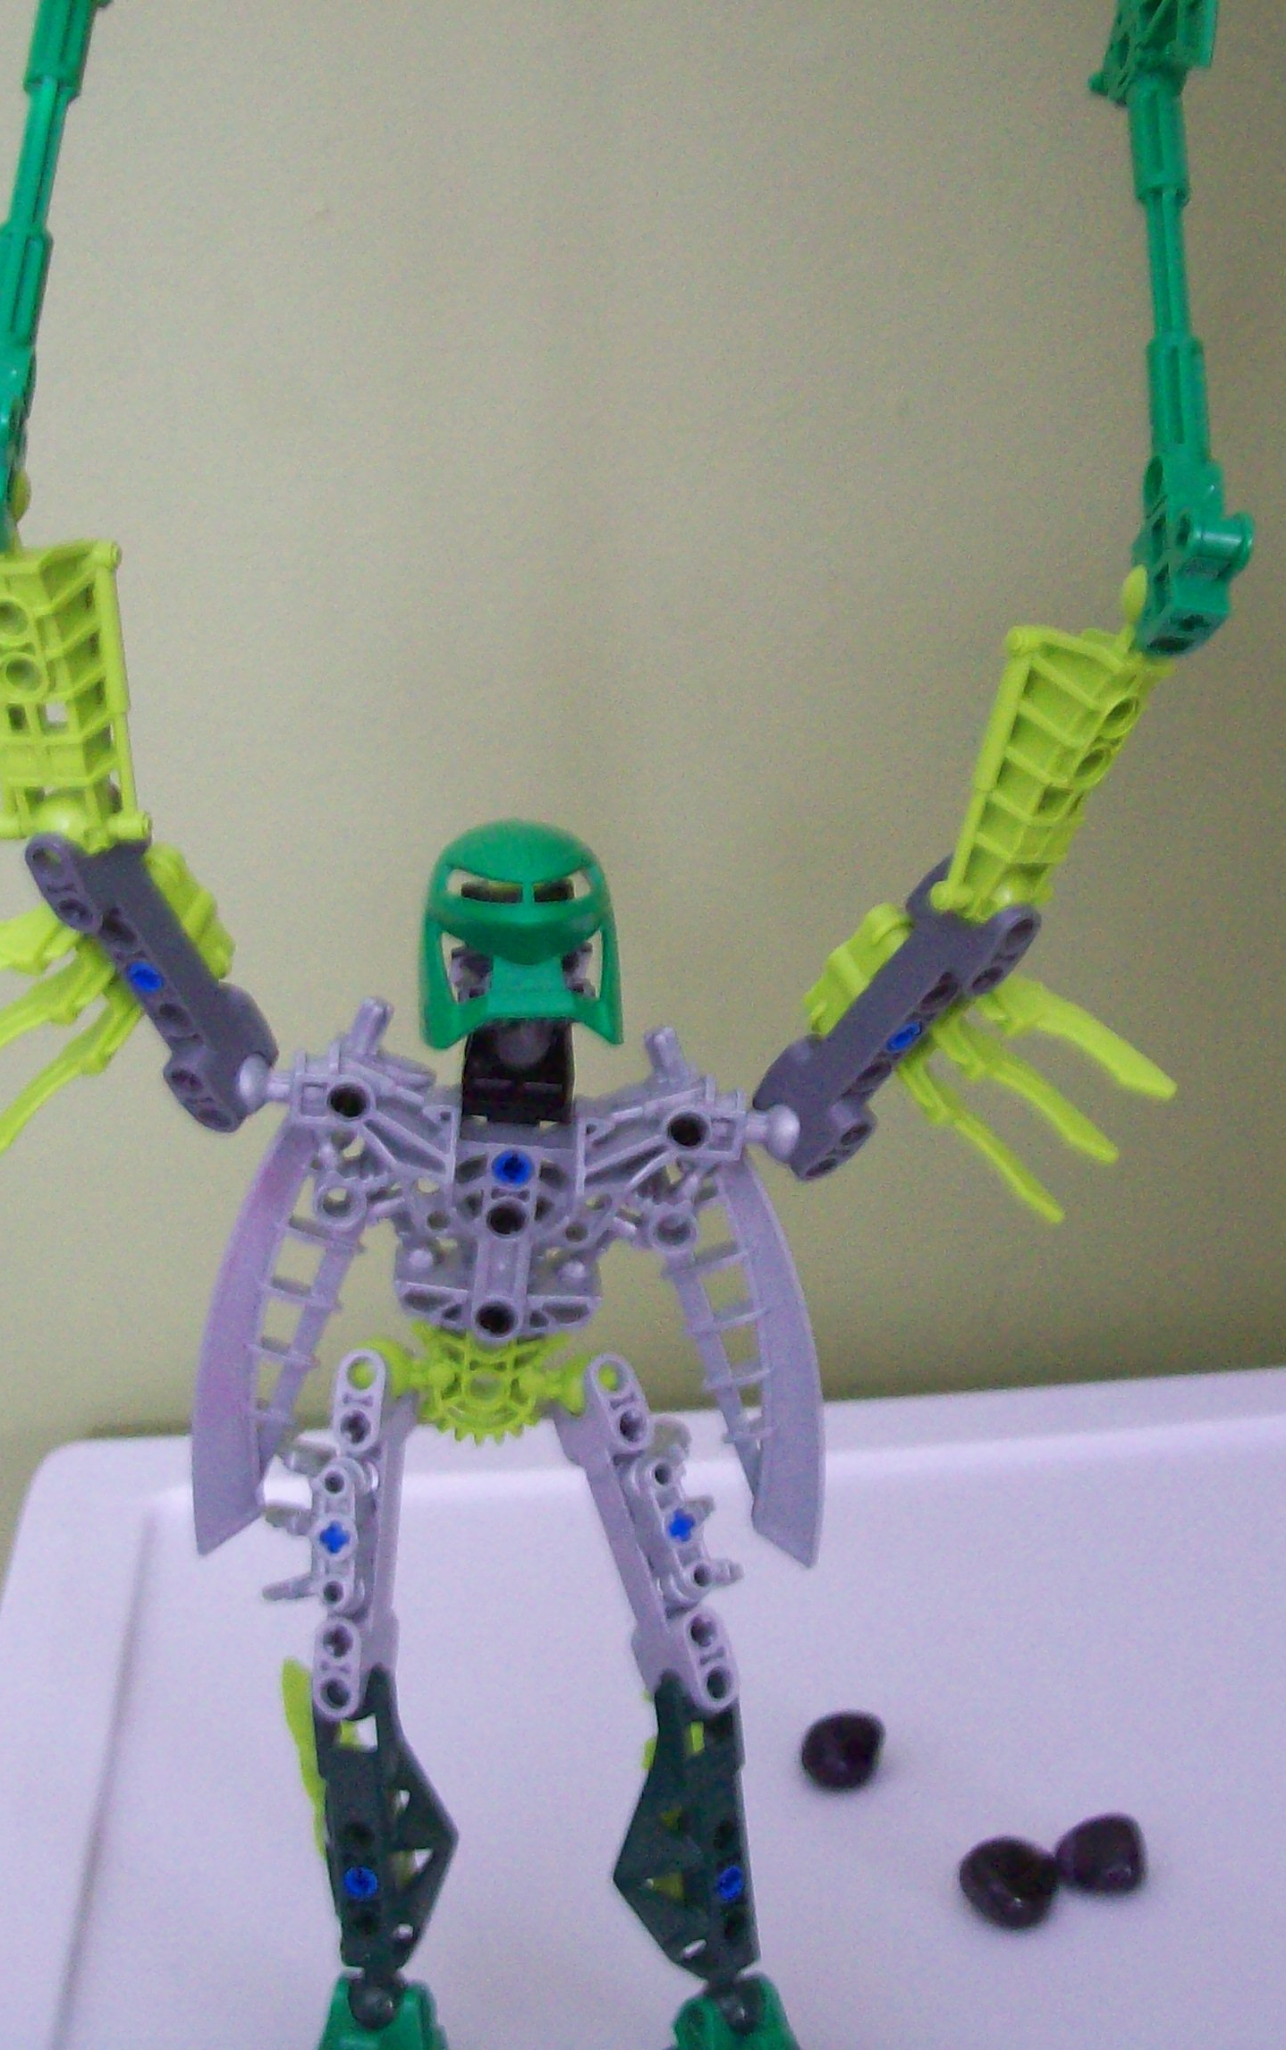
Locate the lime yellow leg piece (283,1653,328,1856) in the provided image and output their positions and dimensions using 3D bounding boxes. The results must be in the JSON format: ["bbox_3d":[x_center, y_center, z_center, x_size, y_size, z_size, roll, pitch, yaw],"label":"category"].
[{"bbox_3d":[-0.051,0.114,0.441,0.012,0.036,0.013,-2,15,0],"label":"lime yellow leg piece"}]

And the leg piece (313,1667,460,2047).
[{"bbox_3d":[-0.039,0.126,0.432,0.021,0.060,0.018,-3,15,-5],"label":"leg piece"}]

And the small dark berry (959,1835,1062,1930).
[{"bbox_3d":[0.062,0.145,0.482,0.017,0.015,0.017,-1,15,0],"label":"small dark berry"}]

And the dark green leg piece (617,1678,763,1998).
[{"bbox_3d":[0.007,0.124,0.432,0.022,0.057,0.018,-3,15,5],"label":"dark green leg piece"}]

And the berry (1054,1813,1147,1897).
[{"bbox_3d":[0.079,0.143,0.490,0.015,0.013,0.015,-1,15,0],"label":"berry"}]

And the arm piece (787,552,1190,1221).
[{"bbox_3d":[0.047,-0.018,0.395,0.050,0.085,0.032,2,16,-18],"label":"arm piece"}]

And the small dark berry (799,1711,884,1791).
[{"bbox_3d":[0.036,0.135,0.526,0.016,0.013,0.015,-1,15,0],"label":"small dark berry"}]

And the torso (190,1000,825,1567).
[{"bbox_3d":[-0.020,0.038,0.420,0.091,0.083,0.038,4,17,-4],"label":"torso"}]

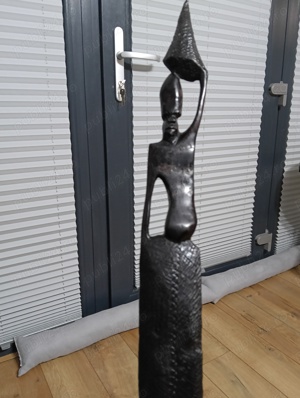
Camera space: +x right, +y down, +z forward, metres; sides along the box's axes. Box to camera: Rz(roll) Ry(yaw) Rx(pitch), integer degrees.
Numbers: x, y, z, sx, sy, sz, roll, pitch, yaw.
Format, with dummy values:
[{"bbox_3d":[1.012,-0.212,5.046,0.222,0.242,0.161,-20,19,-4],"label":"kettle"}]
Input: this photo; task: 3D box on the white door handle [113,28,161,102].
[{"bbox_3d":[-0.037,-0.459,1.072,0.151,0.239,0.060,-8,18,-27],"label":"white door handle"}]

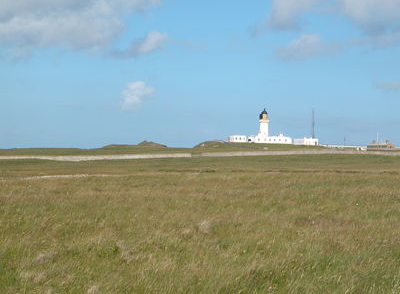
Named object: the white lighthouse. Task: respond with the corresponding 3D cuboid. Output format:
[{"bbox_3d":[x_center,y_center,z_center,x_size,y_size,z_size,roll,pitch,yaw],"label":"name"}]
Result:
[{"bbox_3d":[33.100,-11.200,600.000,5.300,17.700,5.300,0,0,0],"label":"white lighthouse"}]

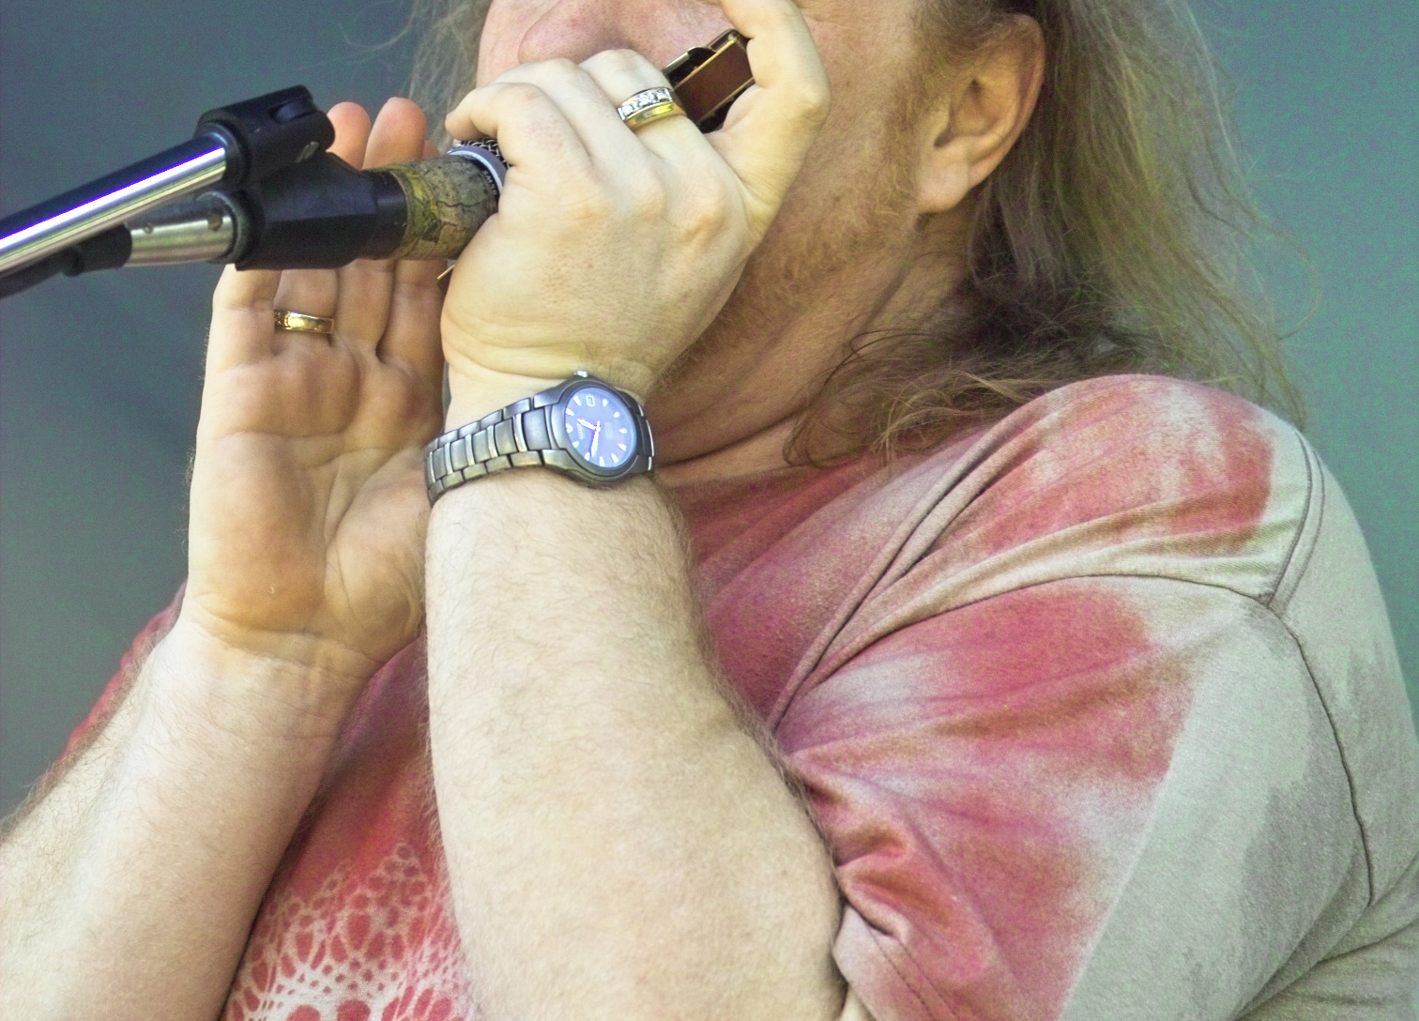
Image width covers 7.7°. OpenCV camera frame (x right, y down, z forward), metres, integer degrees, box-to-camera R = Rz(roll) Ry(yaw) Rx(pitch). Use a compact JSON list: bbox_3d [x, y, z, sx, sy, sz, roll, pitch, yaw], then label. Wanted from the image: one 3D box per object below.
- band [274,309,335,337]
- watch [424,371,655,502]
[{"bbox_3d":[-0.134,-0.062,3.500,0.021,0.006,0.021,6,0,0],"label":"band"},{"bbox_3d":[-0.055,-0.022,3.480,0.068,0.040,0.059,-18,0,-38],"label":"watch"}]

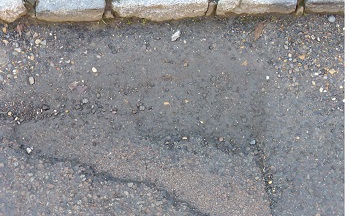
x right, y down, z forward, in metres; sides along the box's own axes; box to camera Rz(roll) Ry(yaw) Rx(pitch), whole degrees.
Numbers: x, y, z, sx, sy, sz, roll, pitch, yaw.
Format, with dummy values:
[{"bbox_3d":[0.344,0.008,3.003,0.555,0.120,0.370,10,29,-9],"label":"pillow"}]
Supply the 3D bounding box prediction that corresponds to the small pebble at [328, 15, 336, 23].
[{"bbox_3d":[0.461,-0.261,1.694,0.020,0.014,0.021,0,62,0],"label":"small pebble"}]

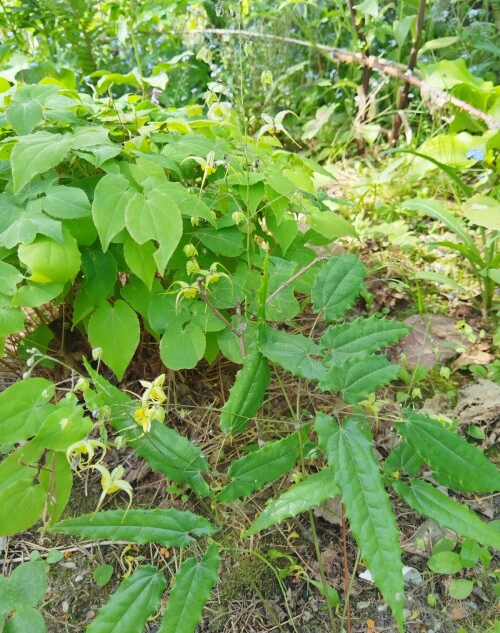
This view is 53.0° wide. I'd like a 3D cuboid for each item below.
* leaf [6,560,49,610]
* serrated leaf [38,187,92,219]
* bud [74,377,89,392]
[{"bbox_3d":[-0.208,0.252,0.470,0.039,0.010,0.042,14,39,24],"label":"leaf"},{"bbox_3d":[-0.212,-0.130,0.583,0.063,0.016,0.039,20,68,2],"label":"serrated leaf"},{"bbox_3d":[-0.141,0.057,0.420,0.010,0.011,0.010,0,28,0],"label":"bud"}]

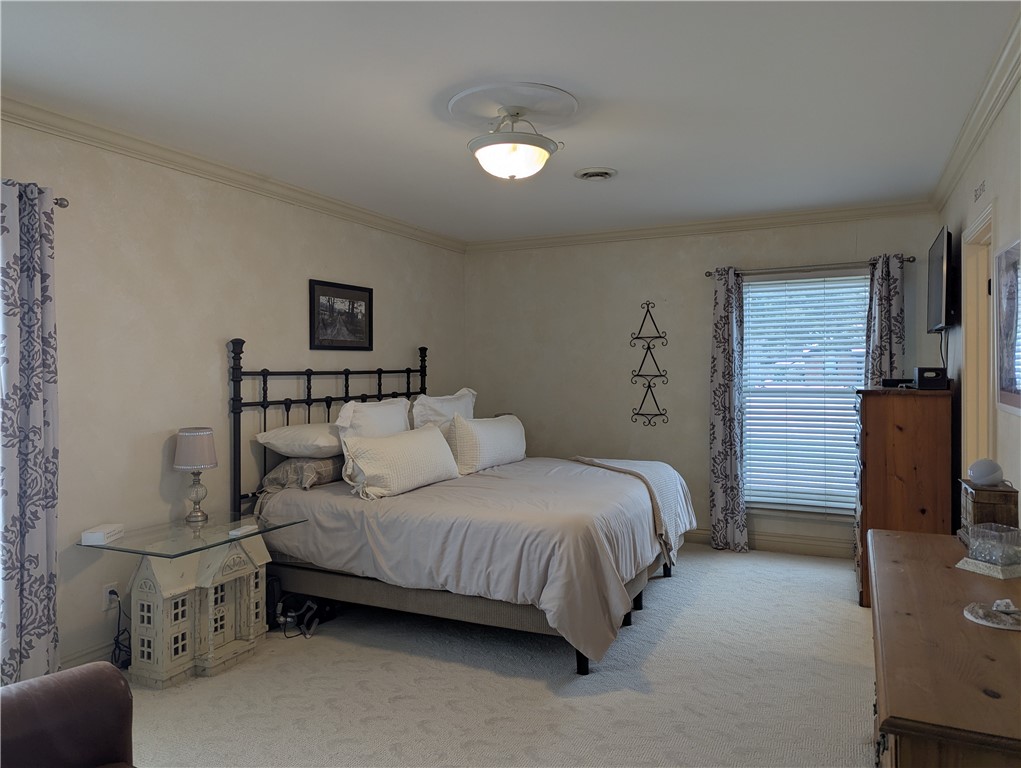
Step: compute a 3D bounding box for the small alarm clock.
[{"bbox_3d":[1.597,0.296,2.379,0.100,0.089,0.100,0,1,26],"label":"small alarm clock"}]

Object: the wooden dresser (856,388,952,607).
[{"bbox_3d":[2.372,0.652,4.327,0.467,1.246,0.771,0,1,26],"label":"wooden dresser"}]

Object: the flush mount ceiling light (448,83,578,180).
[{"bbox_3d":[0.012,-0.986,2.886,0.526,0.305,0.526,0,1,0],"label":"flush mount ceiling light"}]

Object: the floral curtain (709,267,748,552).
[{"bbox_3d":[1.605,0.198,5.202,0.290,2.090,0.120,0,1,26],"label":"floral curtain"}]

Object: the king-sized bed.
[{"bbox_3d":[-0.121,0.512,4.299,2.150,1.547,2.070,0,1,26],"label":"king-sized bed"}]

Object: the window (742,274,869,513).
[{"bbox_3d":[2.090,0.086,5.045,0.870,1.725,0.060,0,1,26],"label":"window"}]

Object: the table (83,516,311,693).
[{"bbox_3d":[-1.417,0.996,3.322,0.600,0.625,0.870,0,1,26],"label":"table"}]

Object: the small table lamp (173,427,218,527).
[{"bbox_3d":[-1.571,0.453,3.540,0.210,0.459,0.210,0,1,26],"label":"small table lamp"}]

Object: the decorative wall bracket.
[{"bbox_3d":[1.073,-0.159,5.502,0.298,0.982,0.055,0,1,26],"label":"decorative wall bracket"}]

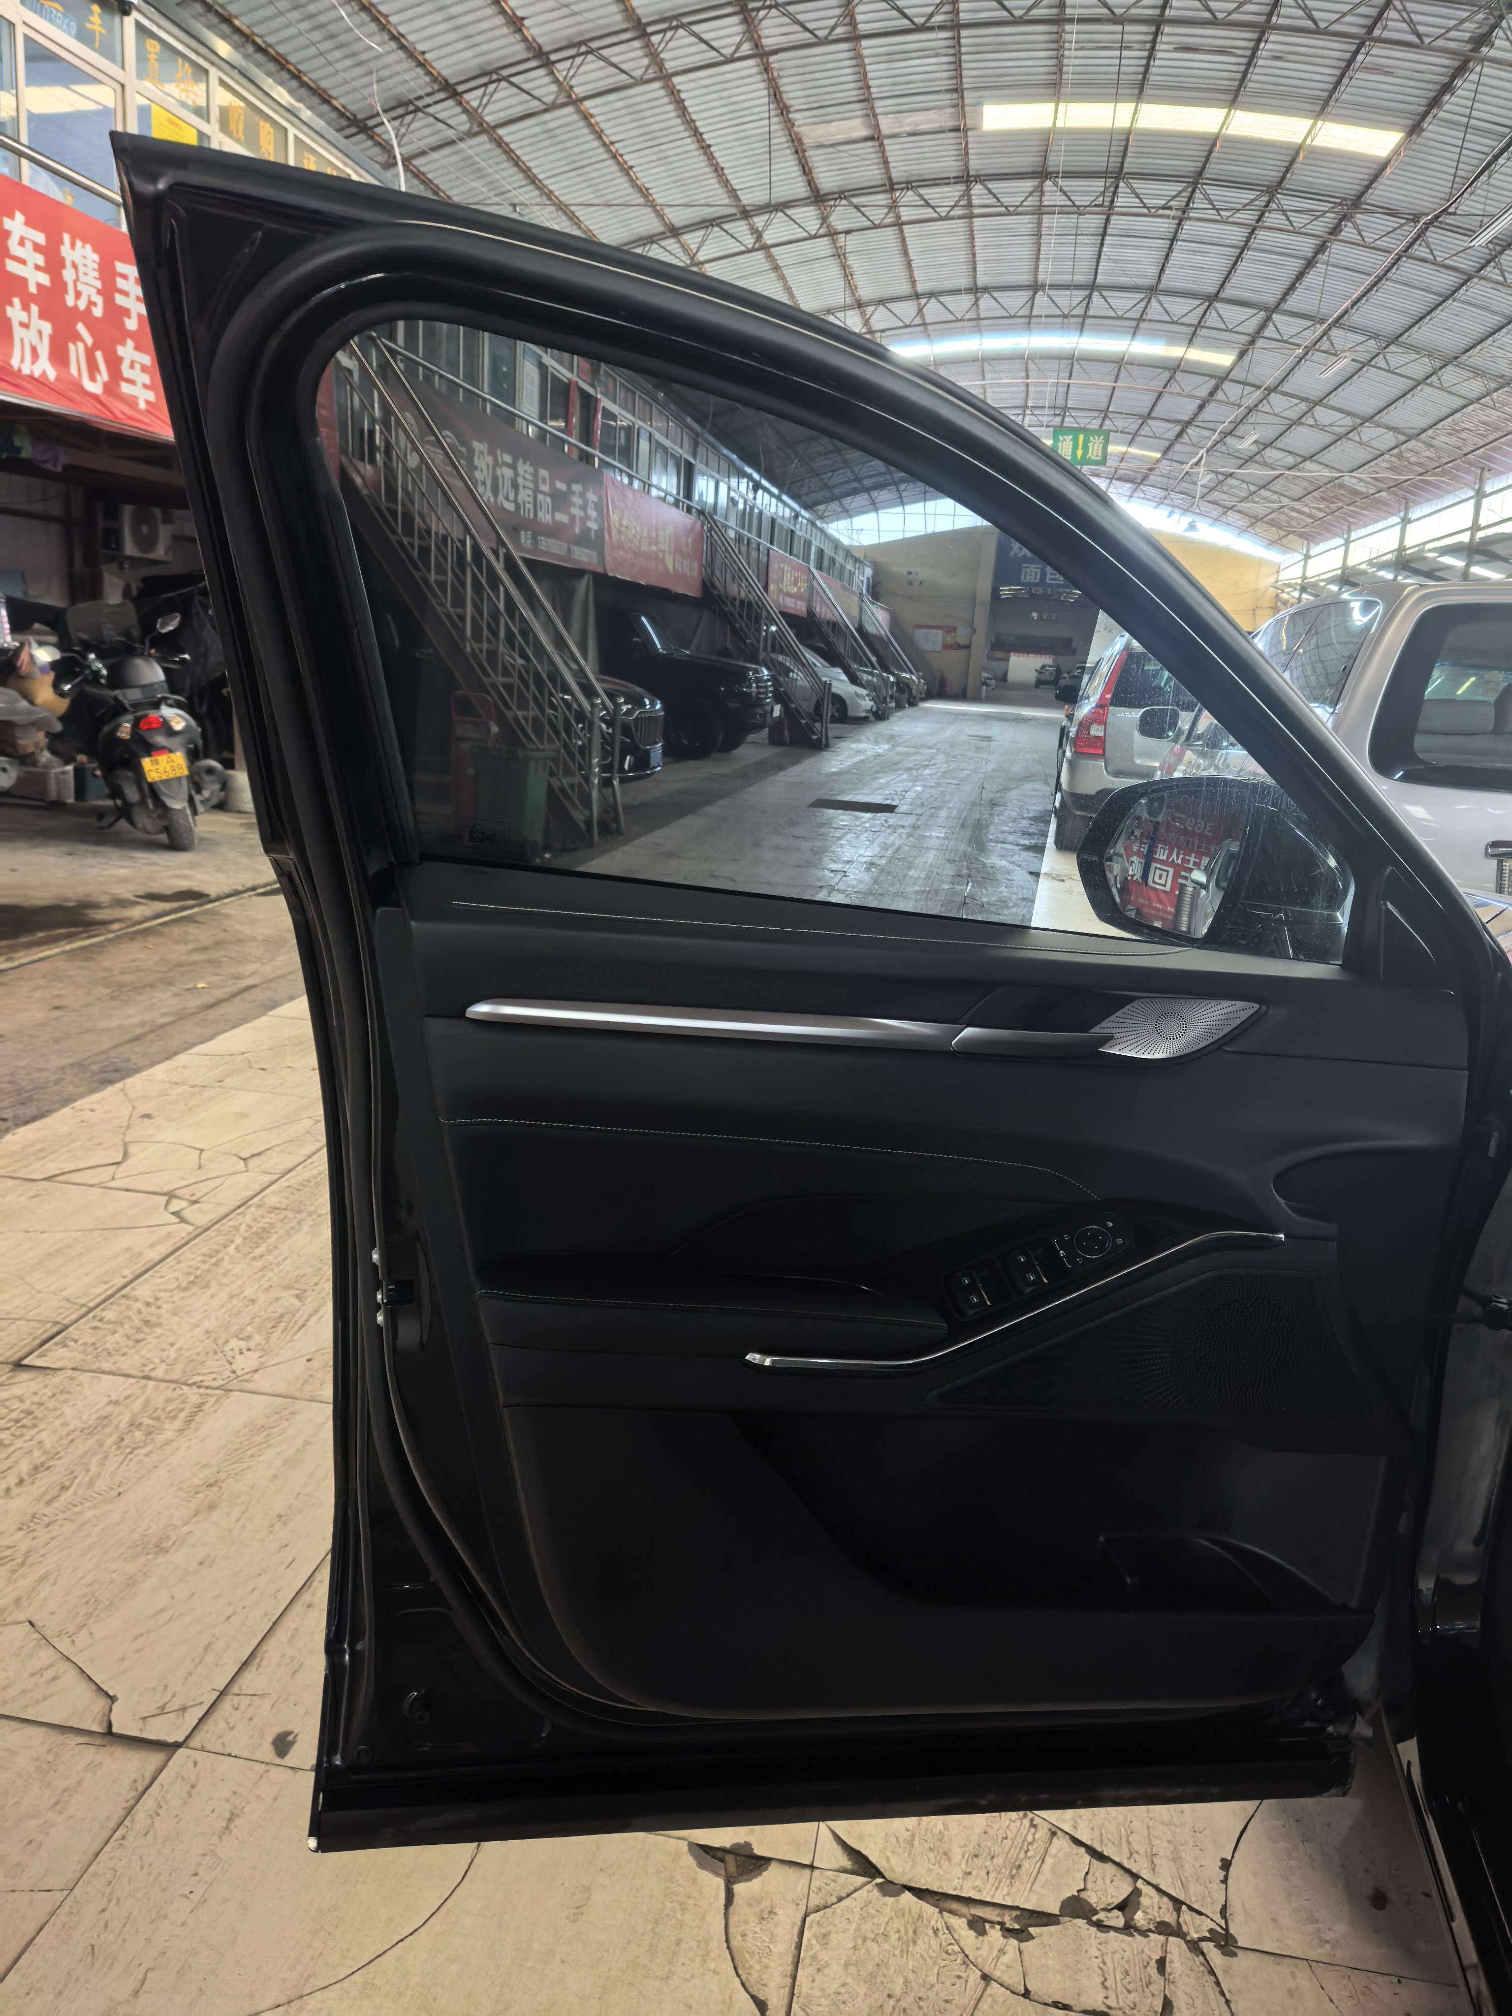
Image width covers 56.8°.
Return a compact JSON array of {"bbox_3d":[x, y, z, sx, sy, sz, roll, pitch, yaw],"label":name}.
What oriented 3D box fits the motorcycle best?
[{"bbox_3d":[-3.827,-1.726,8.727,0.760,1.290,1.850,-13,19,-28],"label":"motorcycle"}]

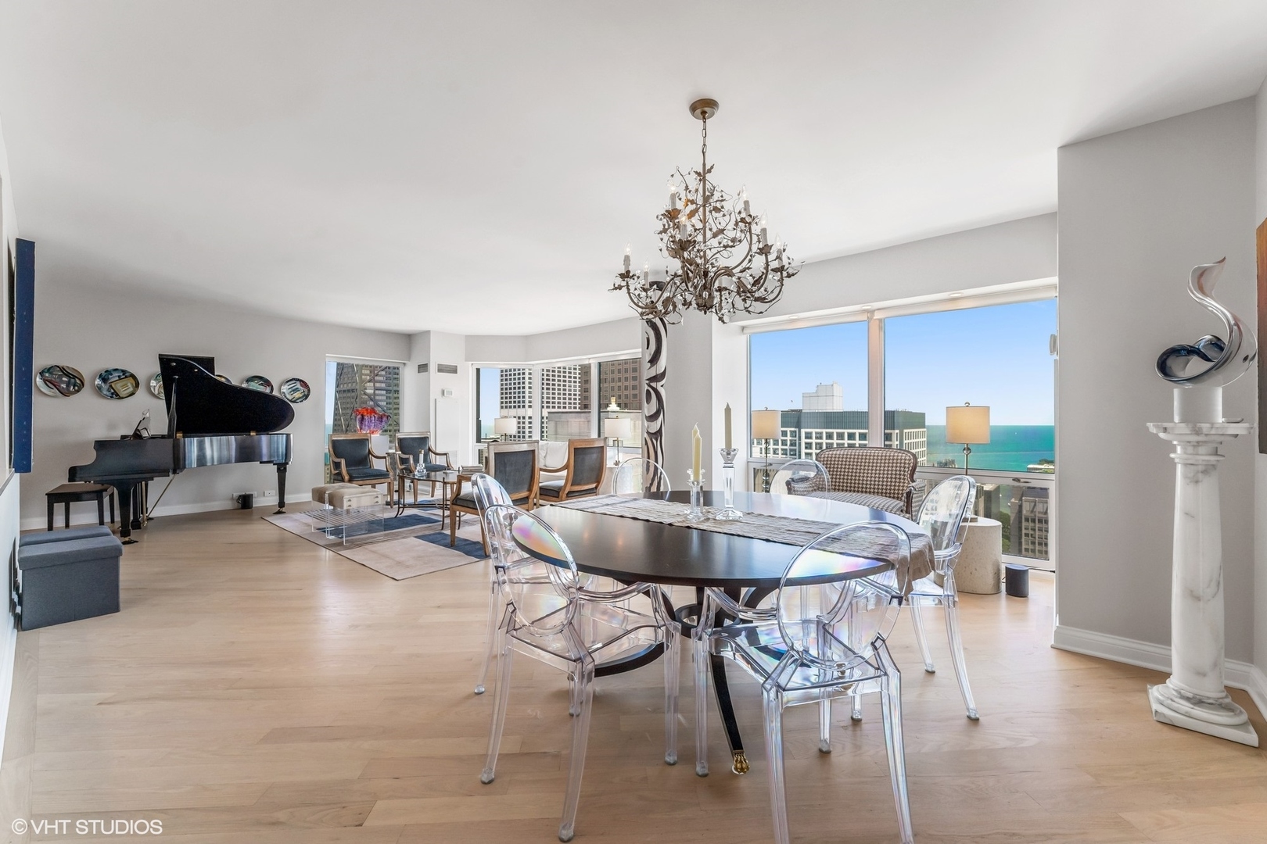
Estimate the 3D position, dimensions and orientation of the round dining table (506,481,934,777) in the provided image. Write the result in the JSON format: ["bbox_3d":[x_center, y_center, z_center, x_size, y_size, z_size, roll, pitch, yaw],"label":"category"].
[{"bbox_3d":[0.372,0.816,2.300,1.810,0.740,1.810,0,0,0],"label":"round dining table"}]

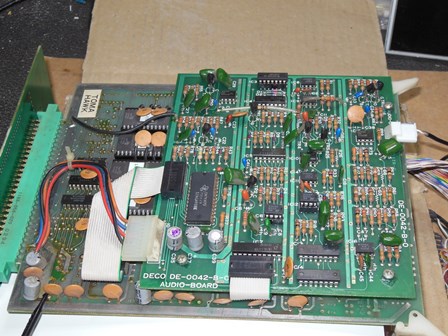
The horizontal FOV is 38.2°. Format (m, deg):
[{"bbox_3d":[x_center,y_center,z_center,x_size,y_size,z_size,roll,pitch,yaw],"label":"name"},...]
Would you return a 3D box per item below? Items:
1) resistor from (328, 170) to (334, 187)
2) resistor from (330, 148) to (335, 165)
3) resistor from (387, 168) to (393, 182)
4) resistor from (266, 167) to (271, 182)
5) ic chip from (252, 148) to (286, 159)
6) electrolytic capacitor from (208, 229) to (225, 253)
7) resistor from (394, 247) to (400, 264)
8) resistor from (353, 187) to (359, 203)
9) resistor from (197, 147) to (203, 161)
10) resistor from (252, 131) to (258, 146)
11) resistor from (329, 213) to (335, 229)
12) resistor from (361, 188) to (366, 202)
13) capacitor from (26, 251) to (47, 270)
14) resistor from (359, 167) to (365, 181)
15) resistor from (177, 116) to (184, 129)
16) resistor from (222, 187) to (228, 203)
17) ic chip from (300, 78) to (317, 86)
[{"bbox_3d":[0.062,0.005,0.374,0.003,0.003,0.008,2,52,6],"label":"resistor"},{"bbox_3d":[0.063,-0.006,0.377,0.003,0.003,0.008,1,50,6],"label":"resistor"},{"bbox_3d":[0.095,0.004,0.370,0.003,0.003,0.008,1,48,6],"label":"resistor"},{"bbox_3d":[0.026,0.004,0.379,0.003,0.003,0.008,1,52,6],"label":"resistor"},{"bbox_3d":[0.027,-0.008,0.385,0.019,0.004,0.007,1,49,6],"label":"ic chip"},{"bbox_3d":[-0.004,0.039,0.346,0.008,0.011,0.008,1,52,6],"label":"electrolytic capacitor"},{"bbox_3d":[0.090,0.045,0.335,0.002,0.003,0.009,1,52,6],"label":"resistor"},{"bbox_3d":[0.075,0.015,0.364,0.003,0.003,0.008,1,52,6],"label":"resistor"},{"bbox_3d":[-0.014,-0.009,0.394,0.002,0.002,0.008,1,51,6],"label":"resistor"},{"bbox_3d":[0.019,-0.019,0.396,0.003,0.003,0.008,1,52,6],"label":"resistor"},{"bbox_3d":[0.060,0.029,0.356,0.003,0.003,0.008,1,52,6],"label":"resistor"},{"bbox_3d":[0.079,0.015,0.365,0.003,0.003,0.007,1,52,6],"label":"resistor"},{"bbox_3d":[-0.104,0.053,0.358,0.008,0.011,0.008,1,52,6],"label":"capacitor"},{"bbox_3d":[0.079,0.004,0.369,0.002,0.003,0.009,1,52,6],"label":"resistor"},{"bbox_3d":[-0.028,-0.029,0.408,0.003,0.003,0.007,1,52,6],"label":"resistor"},{"bbox_3d":[0.000,0.015,0.368,0.002,0.002,0.007,1,49,6],"label":"resistor"},{"bbox_3d":[0.055,-0.056,0.425,0.010,0.004,0.007,1,51,6],"label":"ic chip"}]

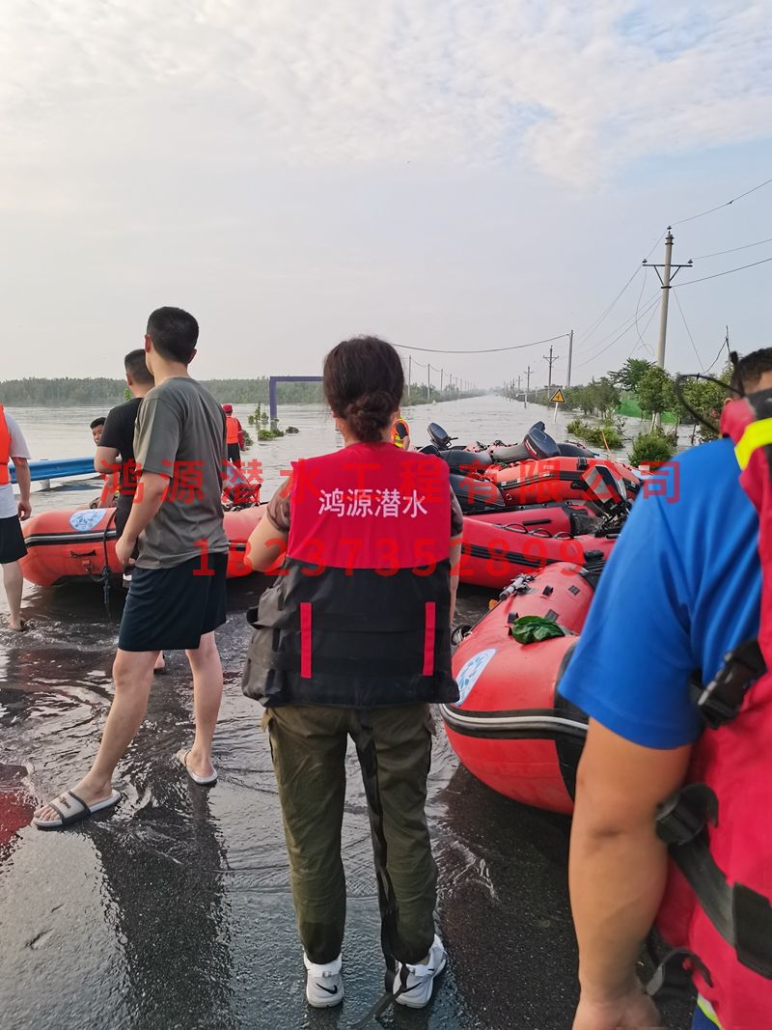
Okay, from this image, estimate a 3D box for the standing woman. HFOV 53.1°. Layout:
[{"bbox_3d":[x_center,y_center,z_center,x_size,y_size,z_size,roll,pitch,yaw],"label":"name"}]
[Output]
[{"bbox_3d":[-0.078,0.399,1.897,0.520,1.630,0.390,2,9,8],"label":"standing woman"}]

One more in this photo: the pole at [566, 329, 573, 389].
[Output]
[{"bbox_3d":[18.979,-14.889,79.638,0.290,8.181,0.290,1,9,0],"label":"pole"}]

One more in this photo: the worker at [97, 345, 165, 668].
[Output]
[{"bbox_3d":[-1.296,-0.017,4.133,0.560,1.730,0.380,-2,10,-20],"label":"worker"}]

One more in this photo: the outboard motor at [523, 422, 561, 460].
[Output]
[{"bbox_3d":[2.224,-0.800,11.601,0.380,1.050,0.600,-29,66,-29],"label":"outboard motor"}]

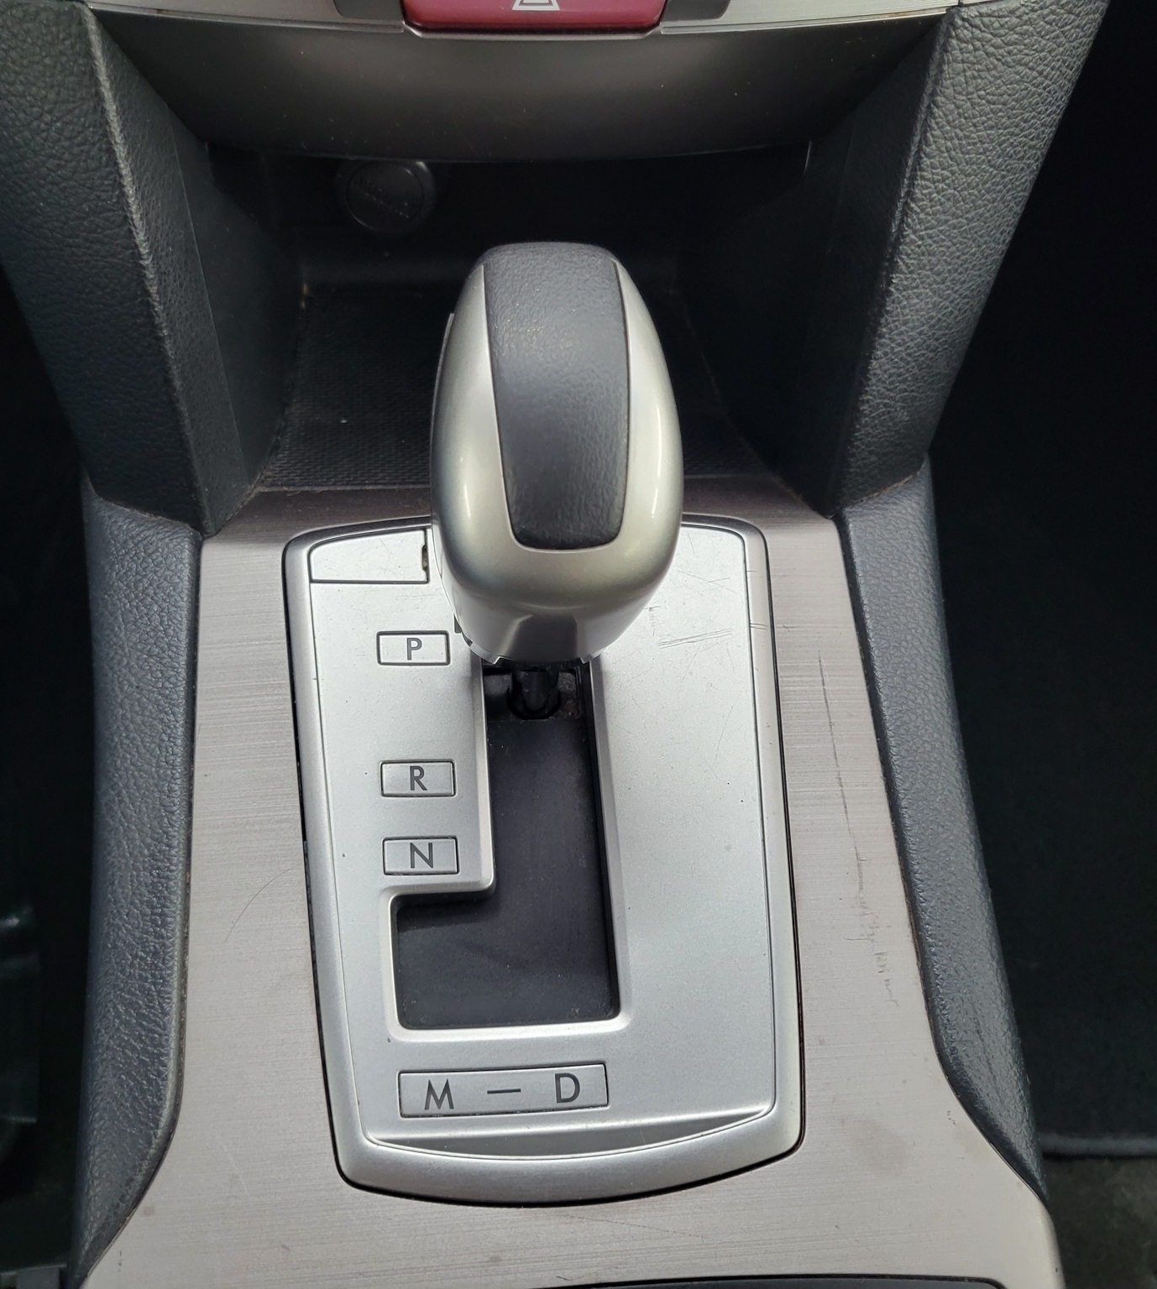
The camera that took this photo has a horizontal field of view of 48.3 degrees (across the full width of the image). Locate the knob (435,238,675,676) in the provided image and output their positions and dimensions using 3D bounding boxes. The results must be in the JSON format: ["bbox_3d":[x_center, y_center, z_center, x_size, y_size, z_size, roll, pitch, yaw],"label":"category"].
[{"bbox_3d":[-0.005,-0.042,0.298,0.056,0.093,0.067,-3,66,0],"label":"knob"}]

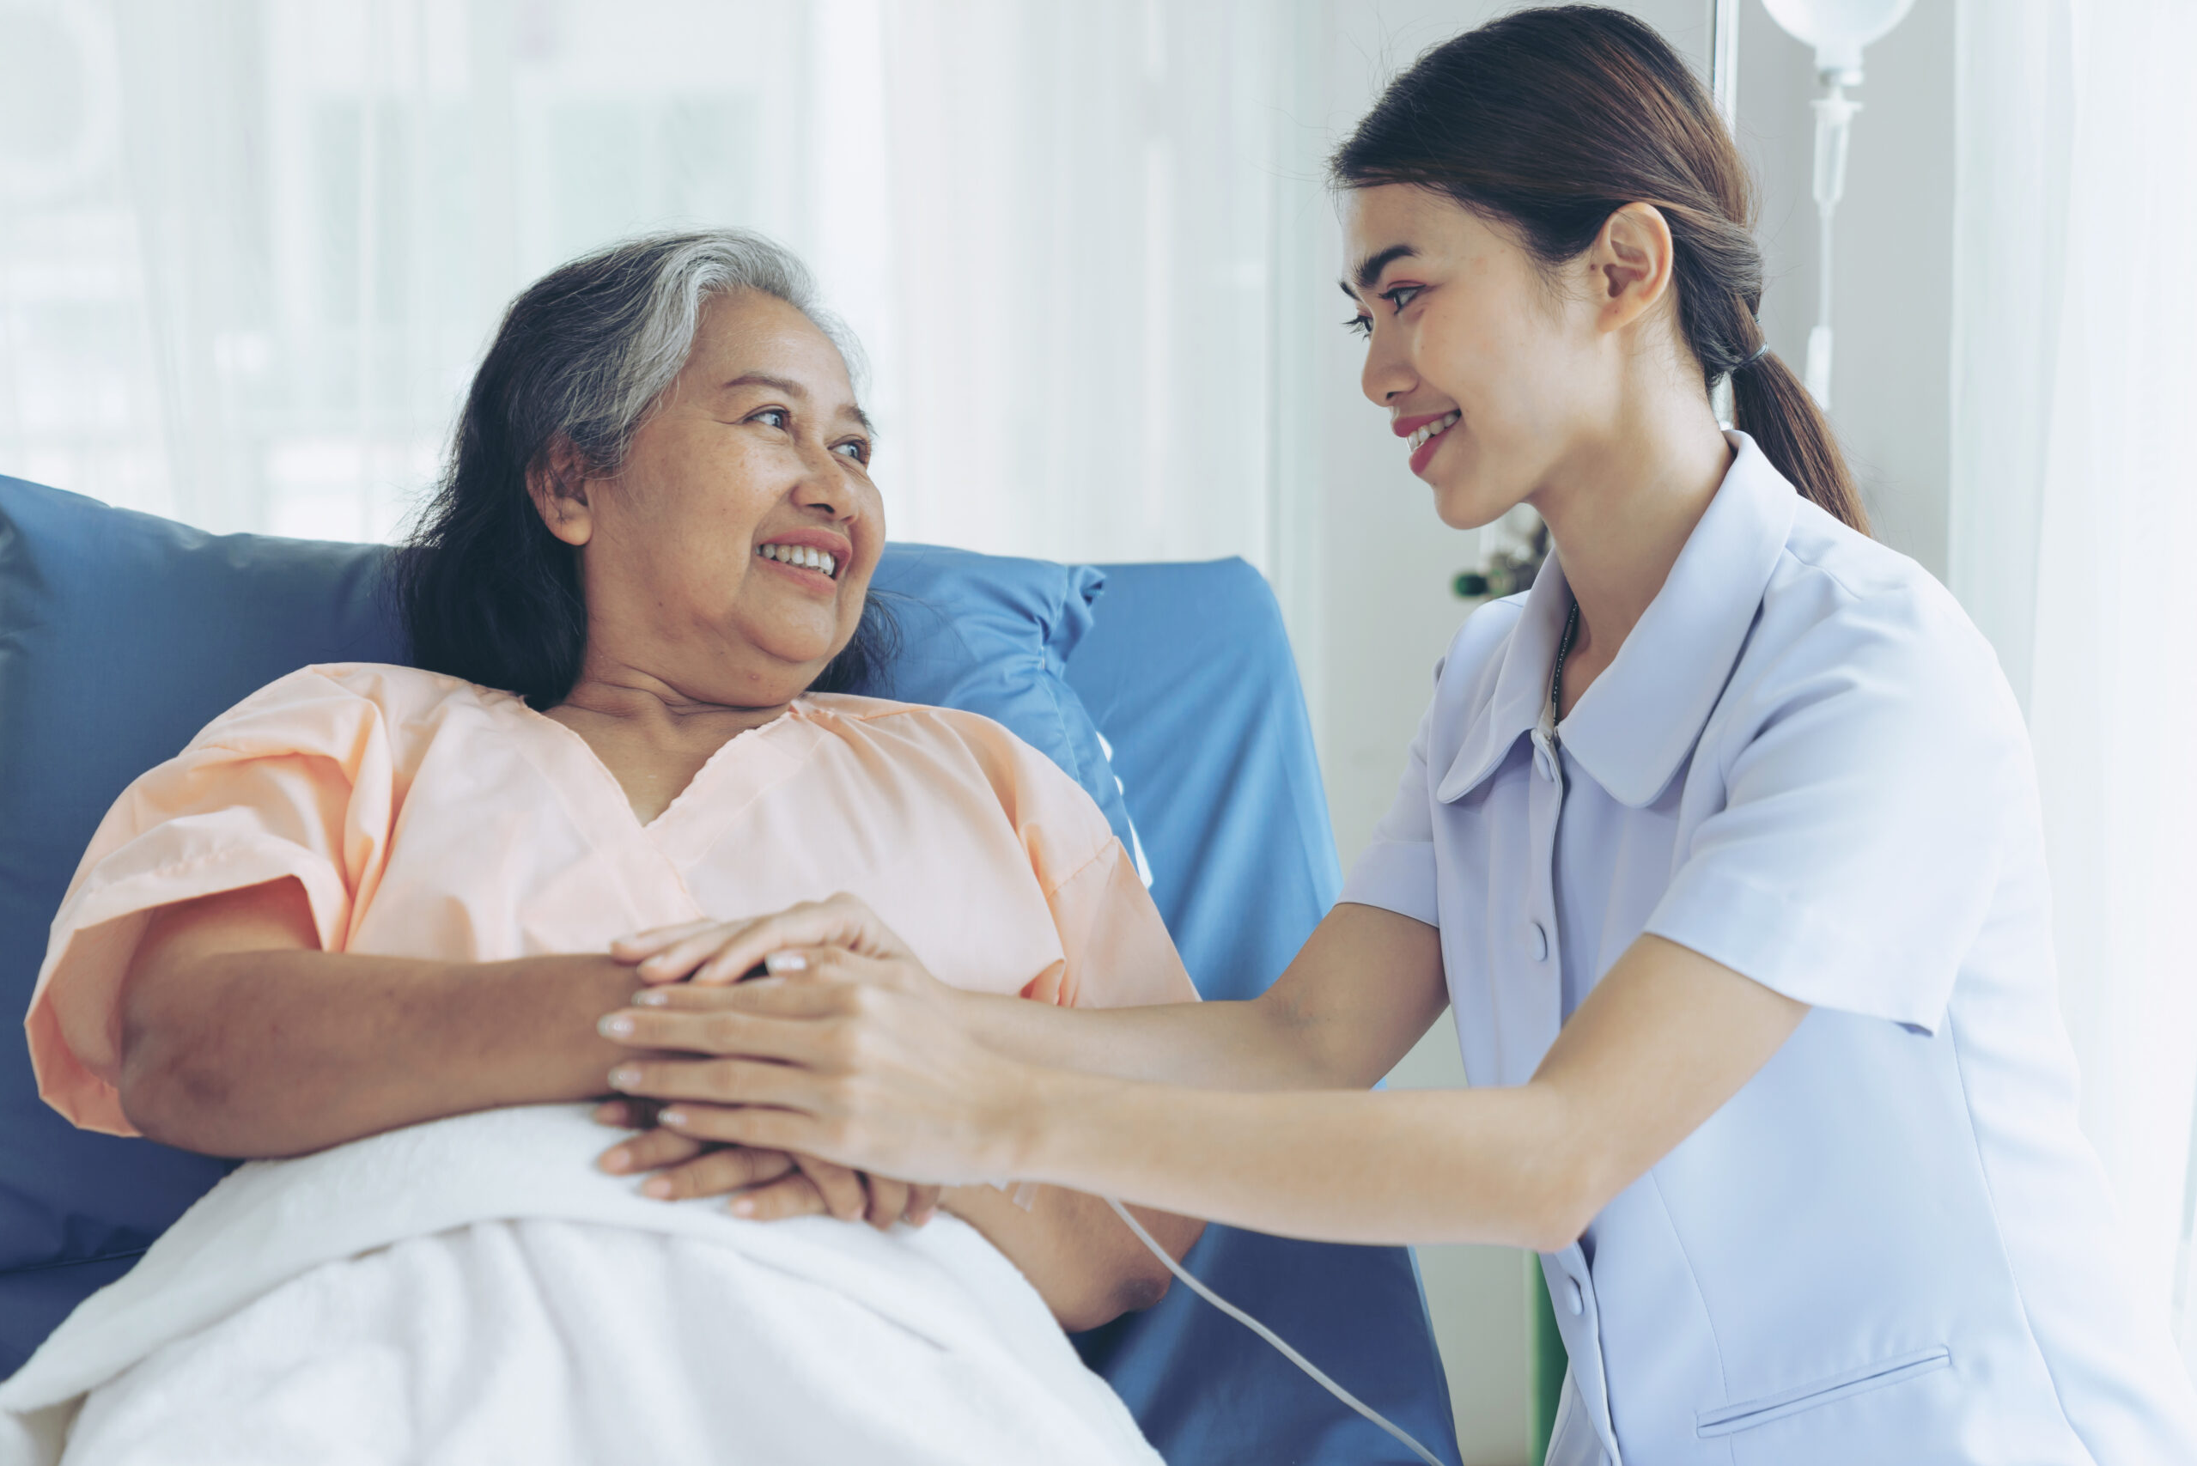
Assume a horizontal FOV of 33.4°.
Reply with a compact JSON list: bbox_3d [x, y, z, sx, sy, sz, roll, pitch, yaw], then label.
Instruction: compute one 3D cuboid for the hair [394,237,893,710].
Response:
[{"bbox_3d":[-0.224,-0.129,1.800,0.225,0.250,0.215,-4,-12,36],"label":"hair"}]

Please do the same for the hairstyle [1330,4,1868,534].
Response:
[{"bbox_3d":[0.230,-0.211,1.690,0.235,0.260,0.175,-9,-4,-20],"label":"hairstyle"}]

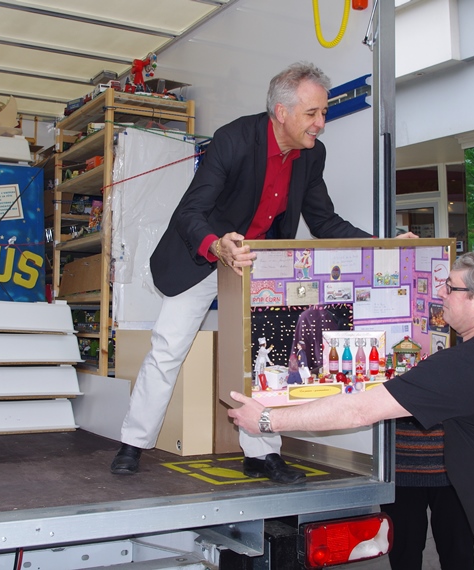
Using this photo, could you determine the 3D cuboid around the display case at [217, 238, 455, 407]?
[{"bbox_3d":[0.322,0.113,2.608,0.716,0.517,0.262,-2,4,-17],"label":"display case"}]

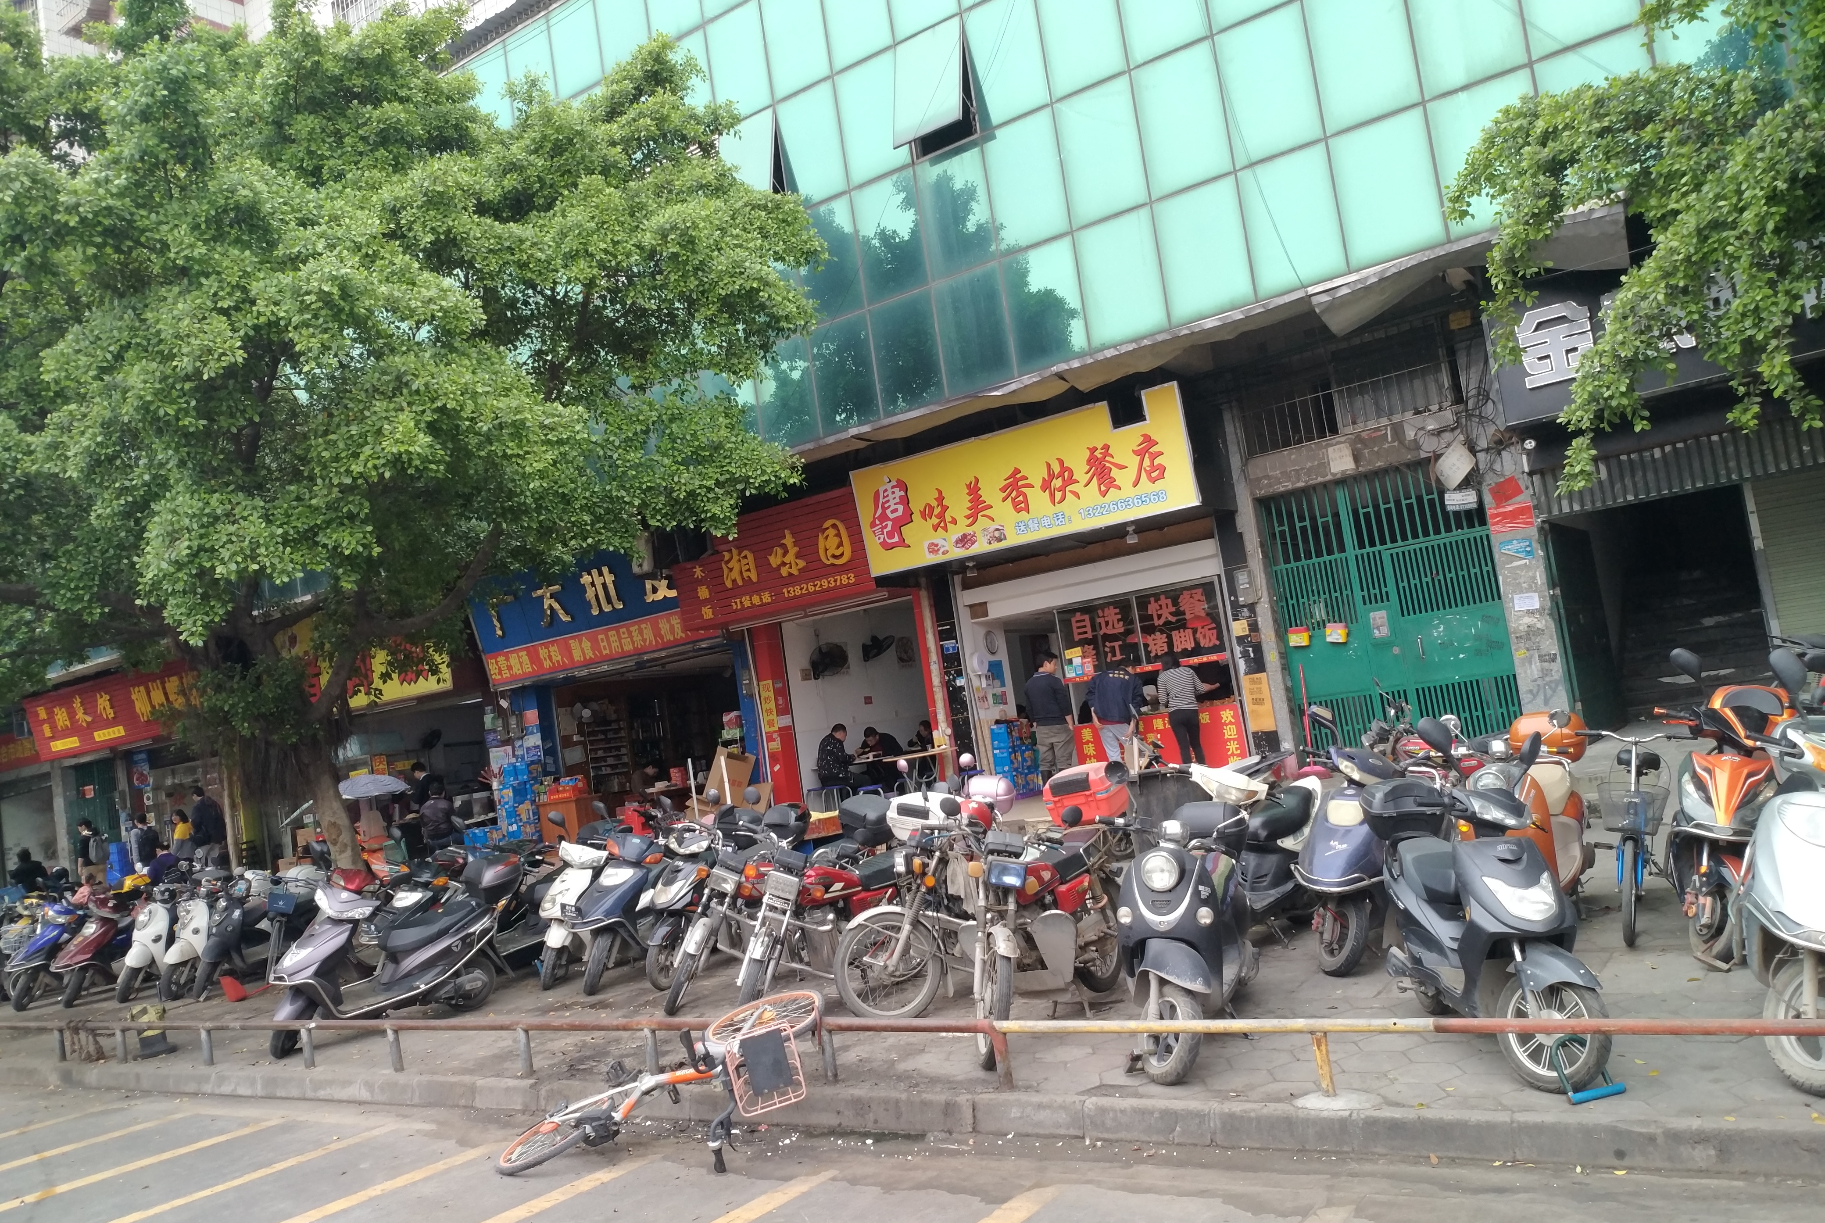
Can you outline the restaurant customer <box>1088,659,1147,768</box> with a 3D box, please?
[{"bbox_3d":[2.502,1.340,17.040,0.620,1.520,0.550,-11,-5,27],"label":"restaurant customer"}]

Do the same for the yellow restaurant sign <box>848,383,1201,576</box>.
[{"bbox_3d":[1.220,-1.480,16.893,4.560,1.370,0.160,-12,-6,35],"label":"yellow restaurant sign"}]

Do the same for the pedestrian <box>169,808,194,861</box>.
[{"bbox_3d":[-11.816,4.032,23.200,0.360,1.580,0.460,-9,-5,7],"label":"pedestrian"}]

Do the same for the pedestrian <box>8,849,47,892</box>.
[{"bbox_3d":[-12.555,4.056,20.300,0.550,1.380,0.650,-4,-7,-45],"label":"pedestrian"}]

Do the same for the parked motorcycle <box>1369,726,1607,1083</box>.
[{"bbox_3d":[2.137,1.071,5.562,0.700,1.240,1.850,-9,-5,1],"label":"parked motorcycle"}]

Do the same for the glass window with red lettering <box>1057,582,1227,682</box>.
[{"bbox_3d":[2.683,0.241,16.920,2.150,0.910,0.060,-12,-6,35],"label":"glass window with red lettering"}]

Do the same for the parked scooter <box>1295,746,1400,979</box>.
[{"bbox_3d":[2.484,1.175,7.471,0.700,1.140,1.750,-12,-6,32],"label":"parked scooter"}]

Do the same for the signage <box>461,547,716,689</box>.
[{"bbox_3d":[-5.015,0.002,22.355,5.388,1.724,0.250,-12,-6,35],"label":"signage"}]

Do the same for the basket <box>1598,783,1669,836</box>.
[{"bbox_3d":[3.352,0.922,6.620,0.320,0.200,0.240,0,-6,28],"label":"basket"}]

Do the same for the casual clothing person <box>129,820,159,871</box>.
[{"bbox_3d":[-12.197,4.061,22.734,0.520,1.660,0.420,-4,-6,-45],"label":"casual clothing person"}]

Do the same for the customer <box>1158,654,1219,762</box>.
[{"bbox_3d":[3.264,1.233,16.640,0.550,1.500,0.500,-11,-5,28],"label":"customer"}]

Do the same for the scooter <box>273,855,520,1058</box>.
[{"bbox_3d":[-3.623,2.327,9.902,1.800,1.160,0.680,-6,-5,-33],"label":"scooter"}]

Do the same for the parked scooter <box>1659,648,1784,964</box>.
[{"bbox_3d":[3.850,0.830,6.517,0.720,1.260,1.800,-12,-6,35],"label":"parked scooter"}]

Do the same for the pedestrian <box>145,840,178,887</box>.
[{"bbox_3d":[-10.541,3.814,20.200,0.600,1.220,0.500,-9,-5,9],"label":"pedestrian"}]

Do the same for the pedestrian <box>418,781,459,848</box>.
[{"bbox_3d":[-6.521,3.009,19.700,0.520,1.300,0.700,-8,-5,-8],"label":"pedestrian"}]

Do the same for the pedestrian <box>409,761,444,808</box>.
[{"bbox_3d":[-7.010,3.052,20.800,0.420,1.660,0.500,-7,-5,-16],"label":"pedestrian"}]

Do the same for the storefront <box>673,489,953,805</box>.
[{"bbox_3d":[-1.346,0.669,20.113,4.382,4.339,1.000,-12,-6,35],"label":"storefront"}]

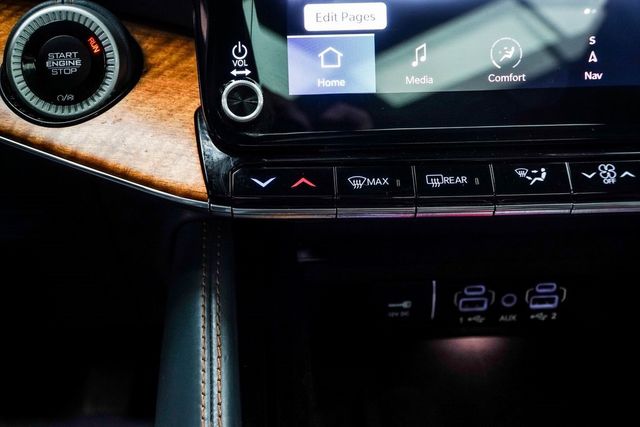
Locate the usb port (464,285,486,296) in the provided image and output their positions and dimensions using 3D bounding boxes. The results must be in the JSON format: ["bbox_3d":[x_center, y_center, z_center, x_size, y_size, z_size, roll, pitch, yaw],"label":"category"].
[{"bbox_3d":[0.085,0.041,0.442,0.011,0.006,0.009,-2,30,-2],"label":"usb port"}]

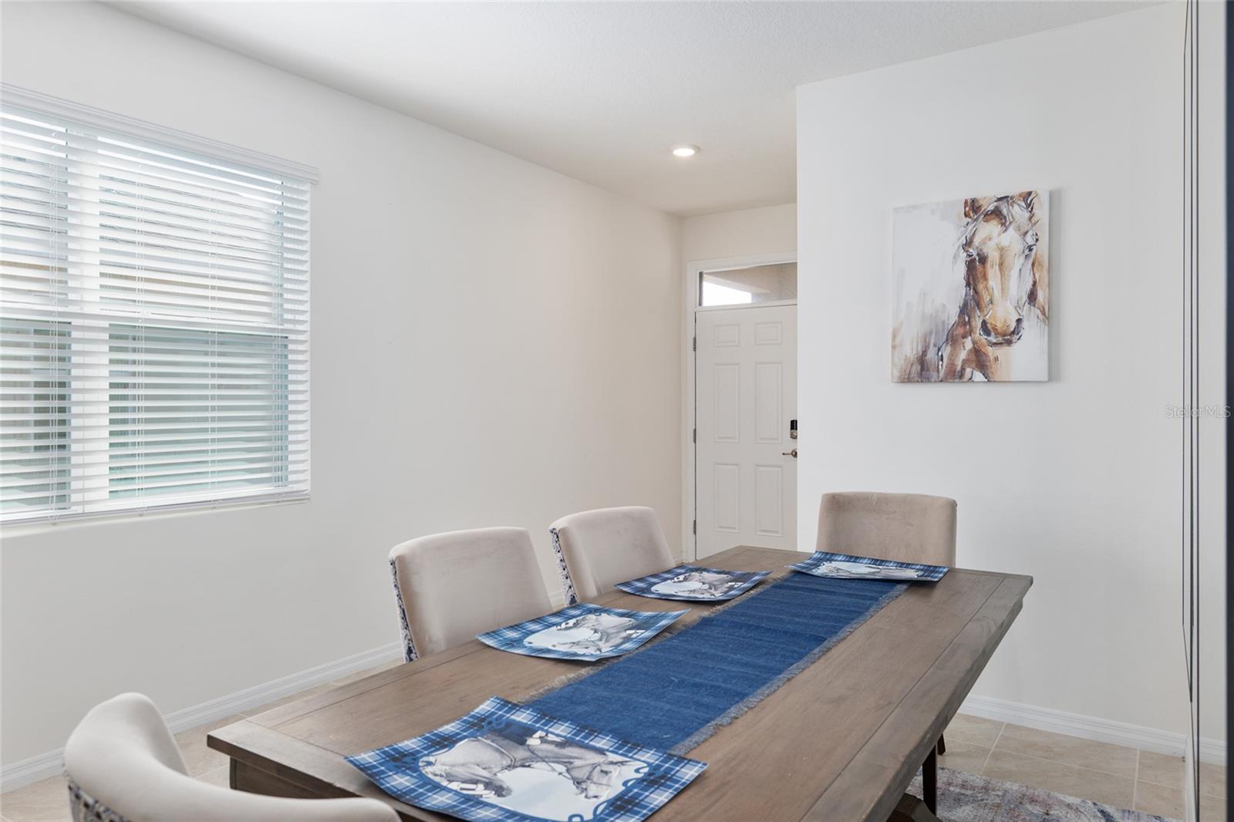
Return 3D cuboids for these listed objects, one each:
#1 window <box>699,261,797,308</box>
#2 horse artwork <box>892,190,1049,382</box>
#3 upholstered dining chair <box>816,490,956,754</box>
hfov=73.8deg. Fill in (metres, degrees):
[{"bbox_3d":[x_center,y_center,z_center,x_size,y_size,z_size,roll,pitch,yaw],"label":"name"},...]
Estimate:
[{"bbox_3d":[1.018,-0.976,6.372,0.867,0.284,0.060,1,1,34],"label":"window"},{"bbox_3d":[1.480,-0.503,3.475,0.612,0.764,0.035,1,1,34],"label":"horse artwork"},{"bbox_3d":[0.928,0.822,3.019,0.550,0.965,0.620,0,1,28],"label":"upholstered dining chair"}]

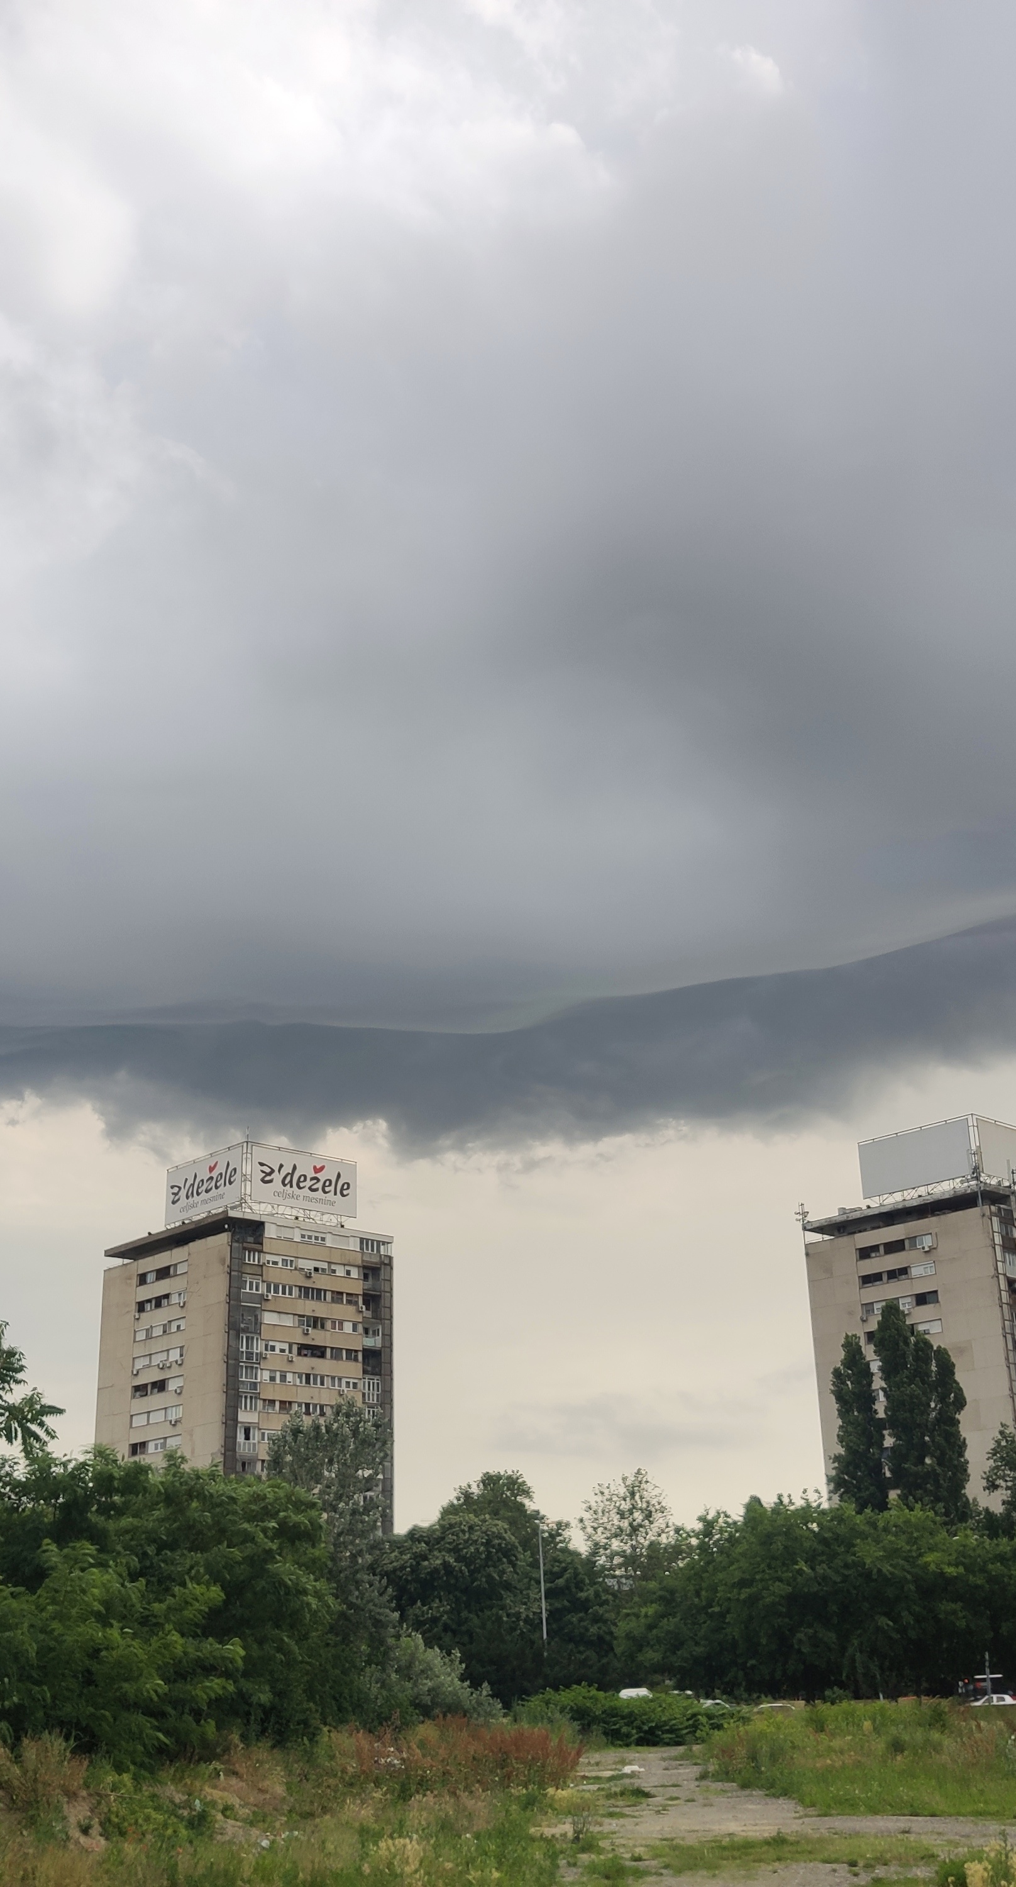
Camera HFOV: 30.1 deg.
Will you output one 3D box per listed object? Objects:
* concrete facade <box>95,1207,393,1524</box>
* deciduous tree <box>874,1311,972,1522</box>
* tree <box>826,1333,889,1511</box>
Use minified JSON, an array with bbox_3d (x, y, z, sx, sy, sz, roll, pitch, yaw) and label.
[{"bbox_3d":[-26.060,52.970,189.250,21.200,46.110,22.500,17,-28,-39],"label":"concrete facade"},{"bbox_3d":[33.480,43.780,148.570,6.900,30.710,6.900,-6,-22,11],"label":"deciduous tree"},{"bbox_3d":[28.140,45.260,149.150,4.500,28.650,4.500,-5,-21,9],"label":"tree"}]

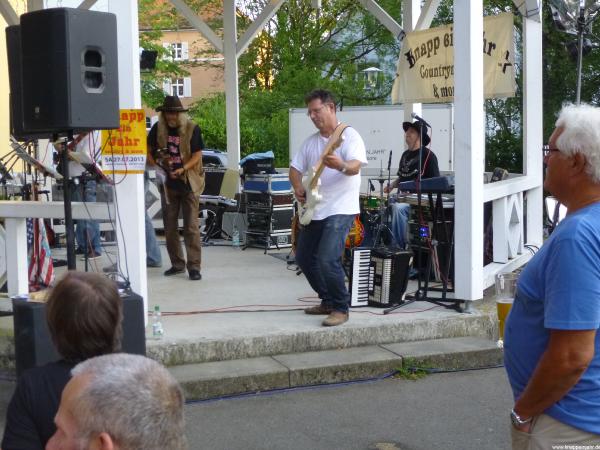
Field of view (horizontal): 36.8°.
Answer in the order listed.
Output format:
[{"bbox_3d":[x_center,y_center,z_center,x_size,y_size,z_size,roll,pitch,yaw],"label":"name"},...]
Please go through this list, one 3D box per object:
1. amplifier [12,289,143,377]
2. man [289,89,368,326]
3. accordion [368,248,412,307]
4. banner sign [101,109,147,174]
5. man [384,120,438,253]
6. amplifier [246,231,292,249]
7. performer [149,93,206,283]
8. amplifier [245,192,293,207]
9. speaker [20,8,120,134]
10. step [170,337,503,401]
[{"bbox_3d":[-1.320,0.746,5.393,0.640,0.630,0.510,-3,5,-27],"label":"amplifier"},{"bbox_3d":[0.188,-0.141,6.617,0.560,1.680,0.420,1,5,25],"label":"man"},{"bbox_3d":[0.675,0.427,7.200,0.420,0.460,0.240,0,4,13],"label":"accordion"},{"bbox_3d":[-1.149,-0.542,5.870,0.295,0.420,0.020,-1,4,3],"label":"banner sign"},{"bbox_3d":[1.175,-0.366,9.500,0.650,1.460,0.500,-5,5,-41],"label":"man"},{"bbox_3d":[-0.411,0.180,12.435,0.470,0.230,0.510,-5,6,-44],"label":"amplifier"},{"bbox_3d":[-1.274,-0.374,9.186,0.570,1.830,0.420,-1,4,7],"label":"performer"},{"bbox_3d":[-0.421,-0.348,12.397,0.470,0.180,0.510,-5,6,-44],"label":"amplifier"},{"bbox_3d":[-1.356,-0.907,5.360,0.435,0.685,0.385,2,5,39],"label":"speaker"},{"bbox_3d":[0.224,0.947,6.019,2.430,0.124,0.445,-3,4,-20],"label":"step"}]

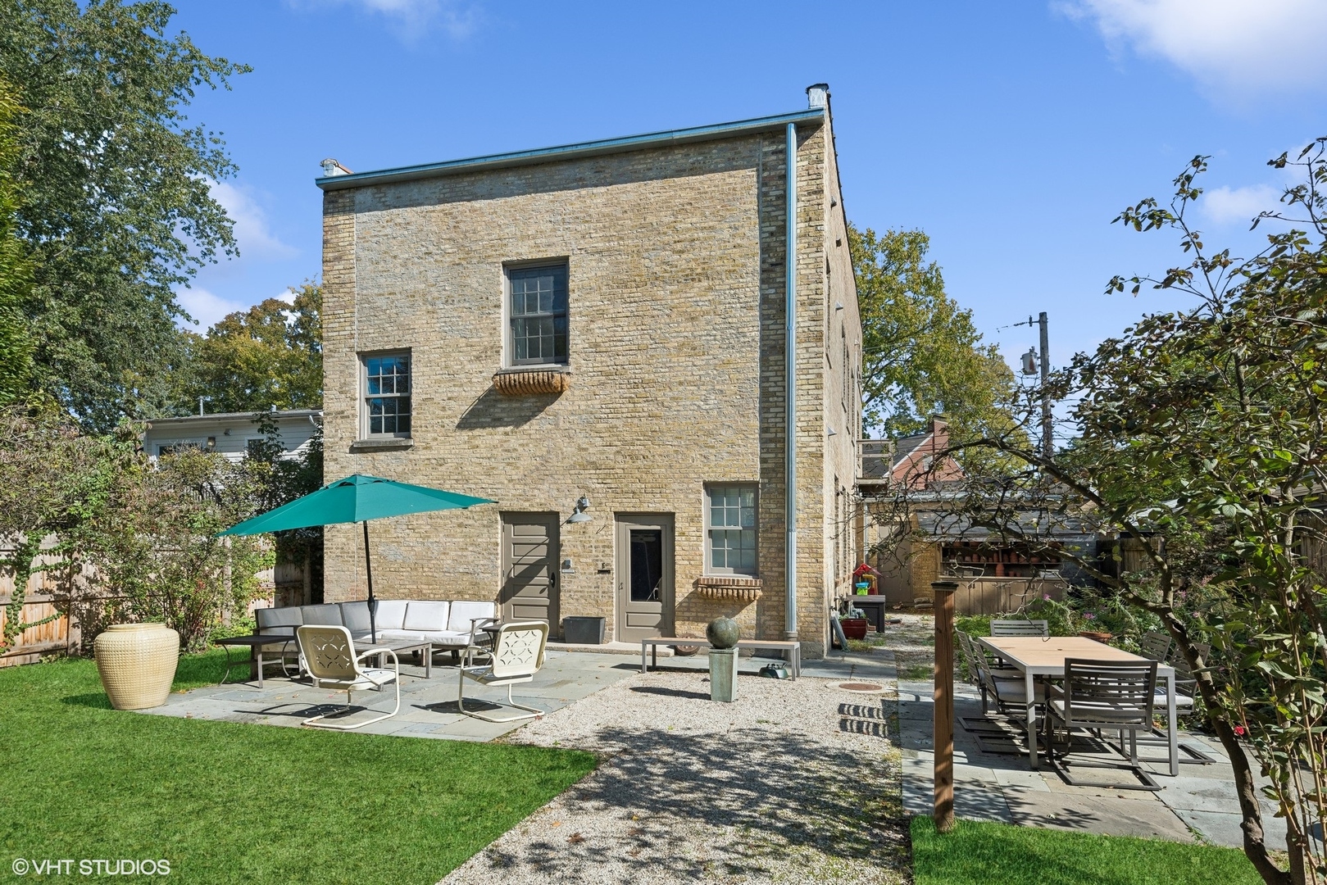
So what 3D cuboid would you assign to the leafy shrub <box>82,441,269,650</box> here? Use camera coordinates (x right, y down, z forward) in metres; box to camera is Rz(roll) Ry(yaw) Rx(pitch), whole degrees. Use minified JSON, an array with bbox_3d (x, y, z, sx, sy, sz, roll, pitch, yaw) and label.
[{"bbox_3d":[-7.050,1.500,10.700,2.450,3.000,2.200,3,-5,-30],"label":"leafy shrub"}]

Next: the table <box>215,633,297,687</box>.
[{"bbox_3d":[-4.570,2.458,8.280,0.570,0.500,0.560,-1,-7,14],"label":"table"}]

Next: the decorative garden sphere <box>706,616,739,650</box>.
[{"bbox_3d":[0.625,2.020,7.800,0.360,0.360,0.360,0,-4,0],"label":"decorative garden sphere"}]

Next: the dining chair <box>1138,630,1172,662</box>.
[{"bbox_3d":[4.040,2.129,6.530,0.660,0.870,0.610,-1,-7,15],"label":"dining chair"}]

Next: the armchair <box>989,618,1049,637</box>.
[{"bbox_3d":[3.690,2.272,7.500,0.610,0.870,0.660,-1,-7,15],"label":"armchair"}]

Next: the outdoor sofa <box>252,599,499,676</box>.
[{"bbox_3d":[-3.524,2.495,9.438,2.000,0.810,2.280,-1,-7,14],"label":"outdoor sofa"}]

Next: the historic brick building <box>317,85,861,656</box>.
[{"bbox_3d":[0.080,-0.420,18.400,9.100,8.400,13.200,-1,-4,17],"label":"historic brick building"}]

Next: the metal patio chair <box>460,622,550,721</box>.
[{"bbox_3d":[-1.530,2.140,7.030,0.680,0.880,0.590,-4,-6,44],"label":"metal patio chair"}]

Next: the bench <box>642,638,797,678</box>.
[{"bbox_3d":[0.735,2.731,9.360,1.900,0.435,0.390,-1,-7,14],"label":"bench"}]

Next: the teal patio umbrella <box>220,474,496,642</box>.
[{"bbox_3d":[-3.400,1.563,8.530,2.950,2.420,2.950,-5,-3,13],"label":"teal patio umbrella"}]

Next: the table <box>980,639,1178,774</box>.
[{"bbox_3d":[3.440,2.170,6.420,1.050,0.750,2.070,-1,-4,14],"label":"table"}]

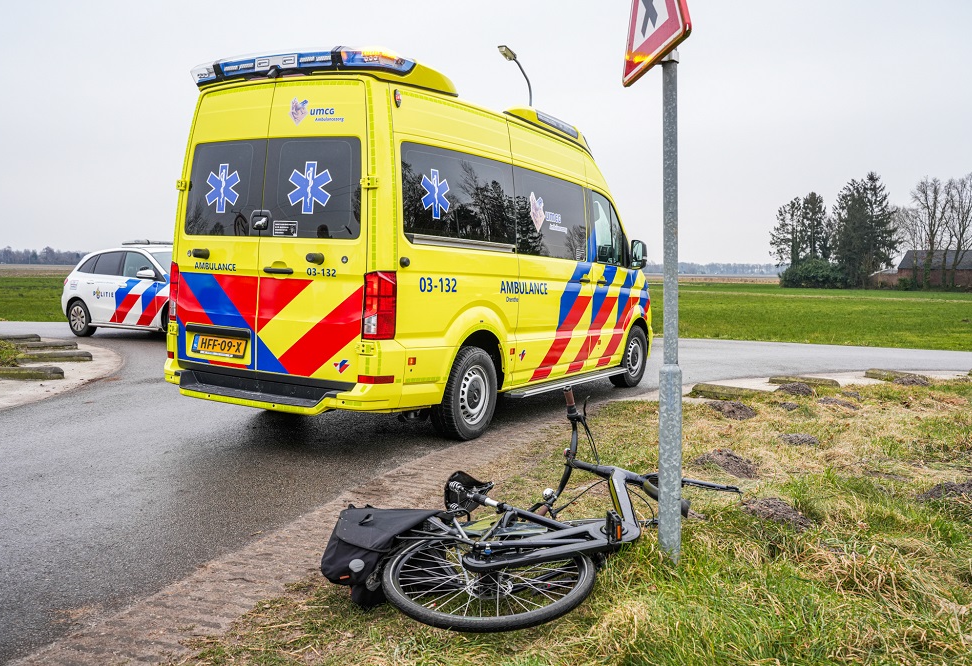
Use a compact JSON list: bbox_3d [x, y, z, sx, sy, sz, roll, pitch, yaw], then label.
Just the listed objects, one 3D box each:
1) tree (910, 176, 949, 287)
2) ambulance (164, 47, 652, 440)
[{"bbox_3d":[52.176,-11.882,98.000,4.600,13.200,4.600,4,5,27],"label":"tree"},{"bbox_3d":[-0.102,-0.716,8.041,2.150,2.740,6.040,5,5,29],"label":"ambulance"}]

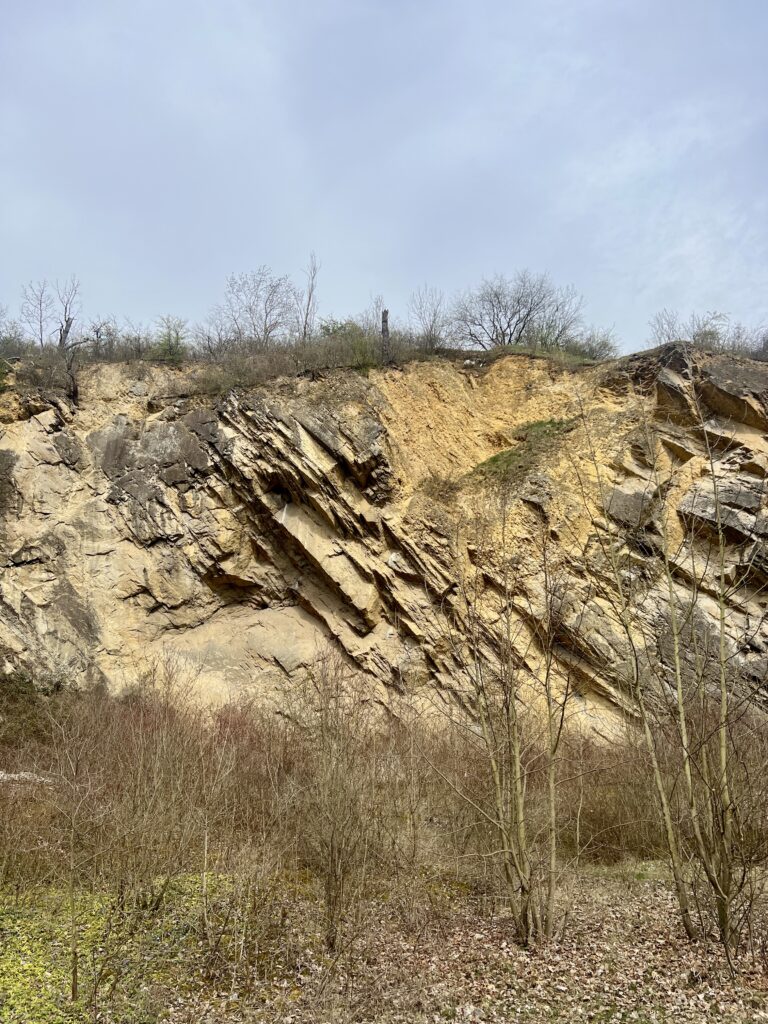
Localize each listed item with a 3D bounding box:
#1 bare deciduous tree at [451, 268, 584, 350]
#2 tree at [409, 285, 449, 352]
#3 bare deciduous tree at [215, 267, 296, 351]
[{"bbox_3d":[5.902,-8.864,34.000,5.924,3.953,4.739,0,-13,0],"label":"bare deciduous tree"},{"bbox_3d":[1.996,-8.702,34.500,1.794,3.277,1.794,0,-13,0],"label":"tree"},{"bbox_3d":[-5.764,-9.084,34.500,3.678,4.207,3.384,0,-13,0],"label":"bare deciduous tree"}]

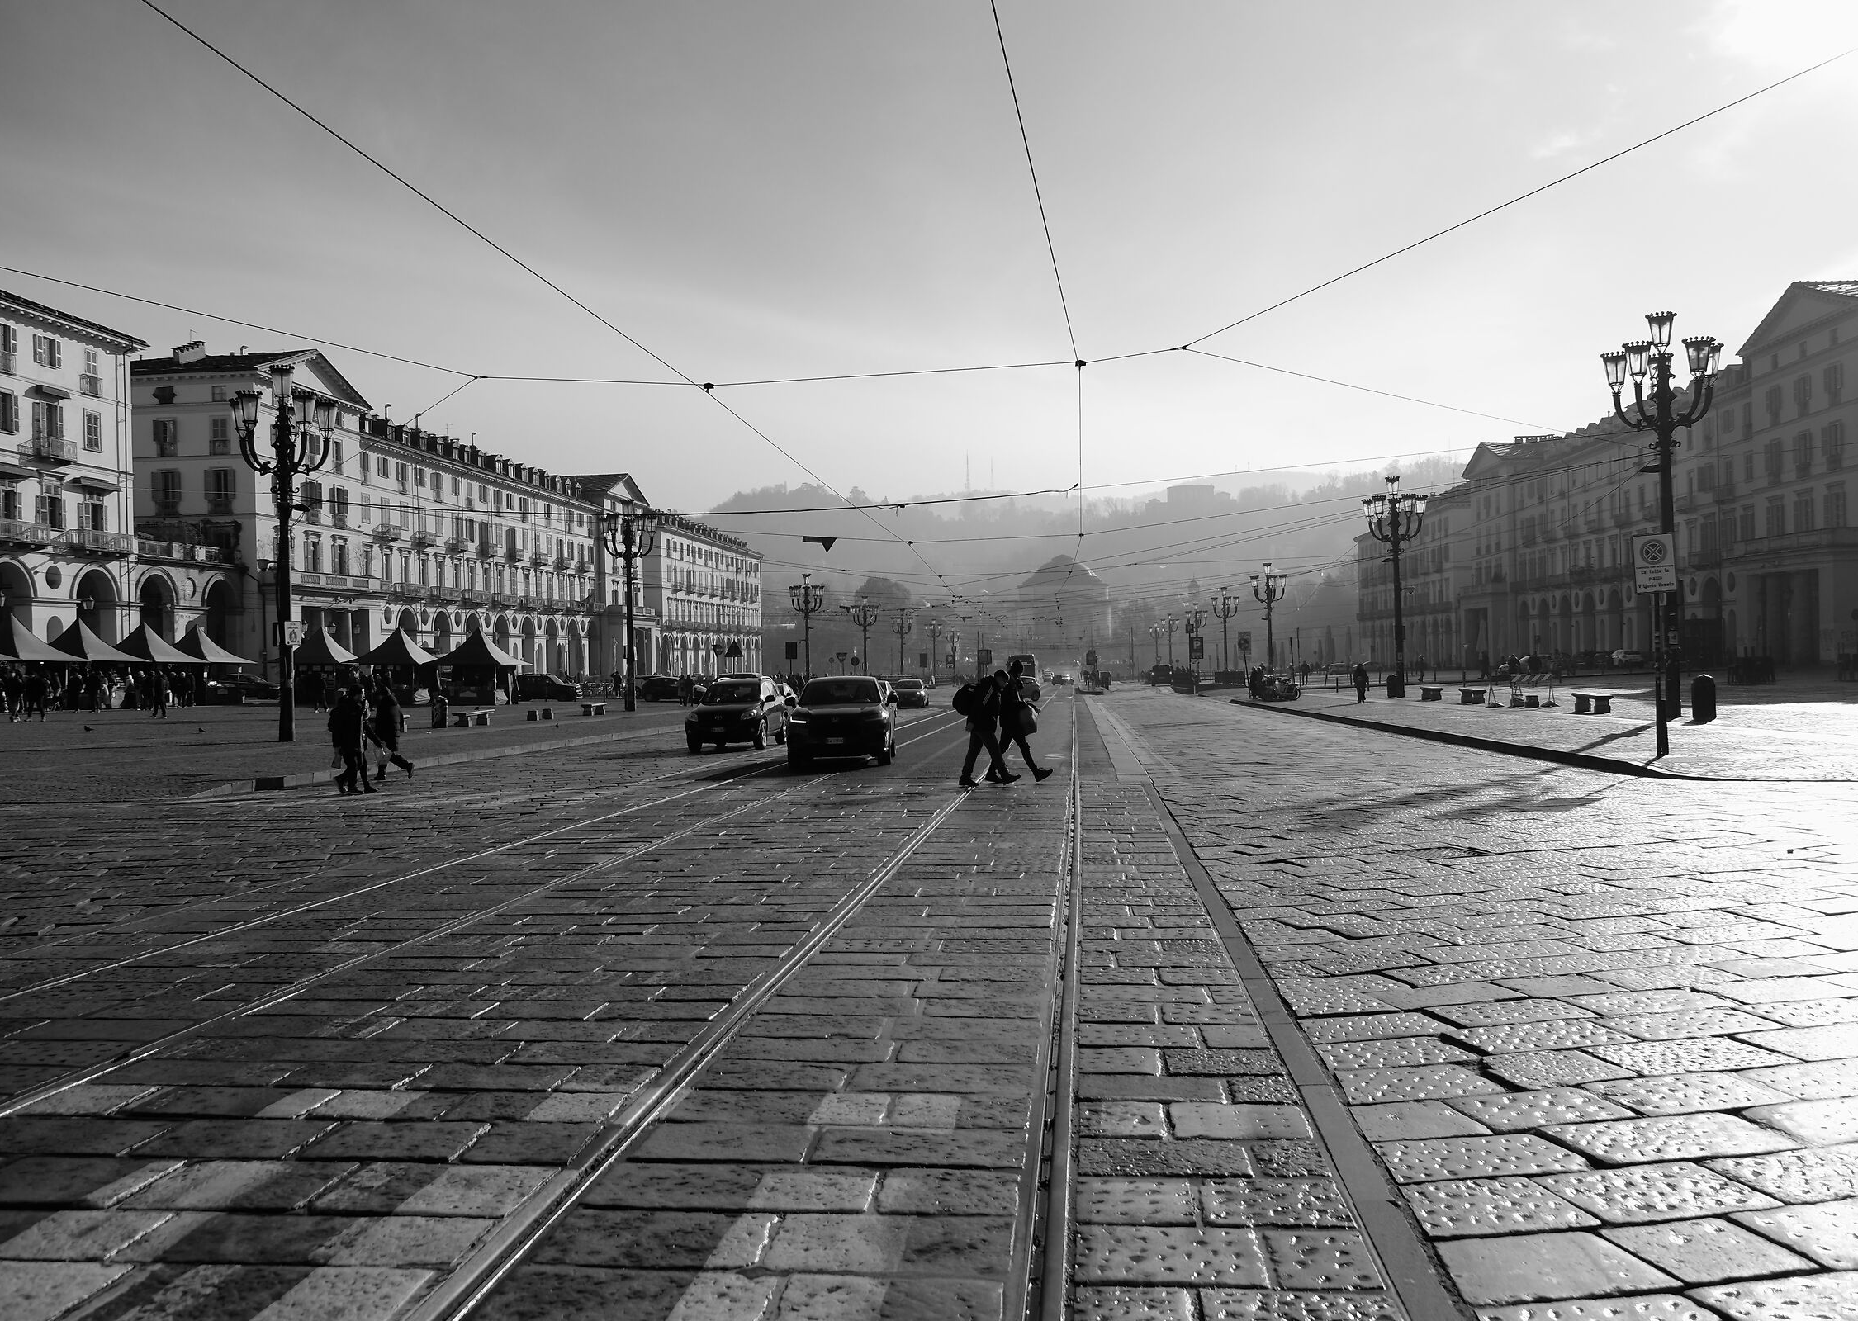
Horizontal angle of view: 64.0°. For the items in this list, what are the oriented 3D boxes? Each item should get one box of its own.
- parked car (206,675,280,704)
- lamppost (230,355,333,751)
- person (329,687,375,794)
[{"bbox_3d":[-40.567,1.614,88.000,4.300,1.470,1.790,-1,0,6],"label":"parked car"},{"bbox_3d":[-16.685,-2.769,38.500,2.800,9.700,2.800,-1,0,6],"label":"lamppost"},{"bbox_3d":[-8.654,1.197,22.300,0.640,1.620,0.550,-1,0,6],"label":"person"}]

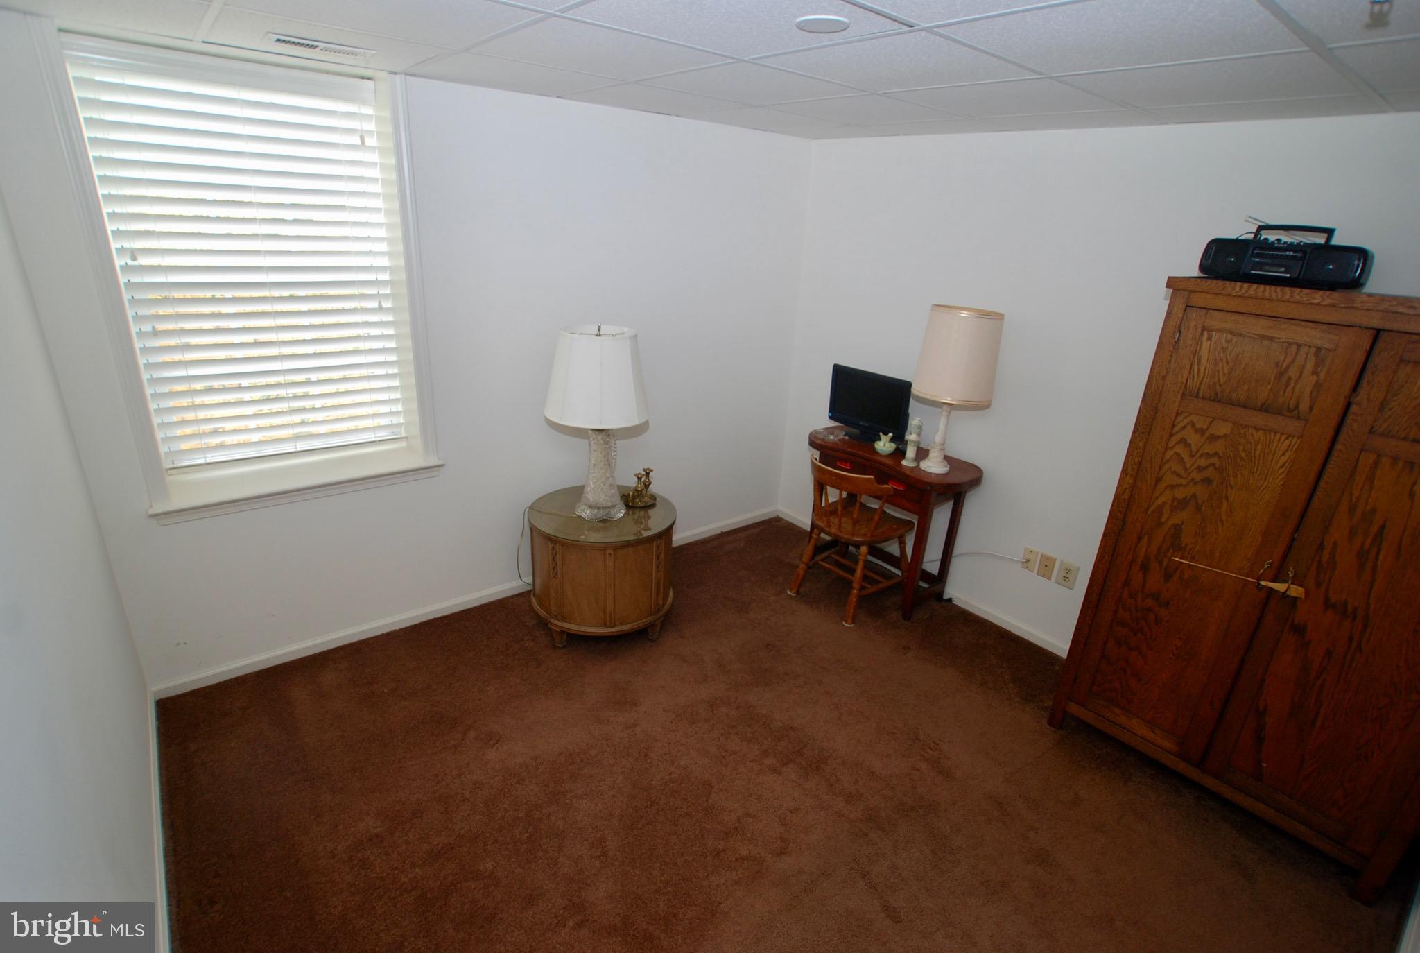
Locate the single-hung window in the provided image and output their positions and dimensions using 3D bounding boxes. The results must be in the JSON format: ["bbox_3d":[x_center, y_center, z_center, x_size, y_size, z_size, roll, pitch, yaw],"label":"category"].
[{"bbox_3d":[-1.638,-0.677,2.434,0.980,1.570,0.140,-14,29,-36],"label":"single-hung window"}]

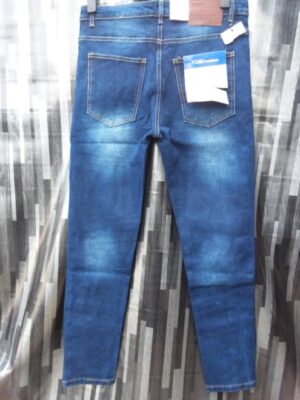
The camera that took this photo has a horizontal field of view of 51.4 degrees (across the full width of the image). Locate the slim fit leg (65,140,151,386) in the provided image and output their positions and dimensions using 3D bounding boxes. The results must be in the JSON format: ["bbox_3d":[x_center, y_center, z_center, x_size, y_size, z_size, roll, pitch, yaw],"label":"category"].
[{"bbox_3d":[-0.134,0.206,0.898,0.246,0.764,0.045,3,13,2],"label":"slim fit leg"}]

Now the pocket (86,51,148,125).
[{"bbox_3d":[-0.084,-0.267,0.772,0.144,0.172,0.015,3,13,2],"label":"pocket"}]

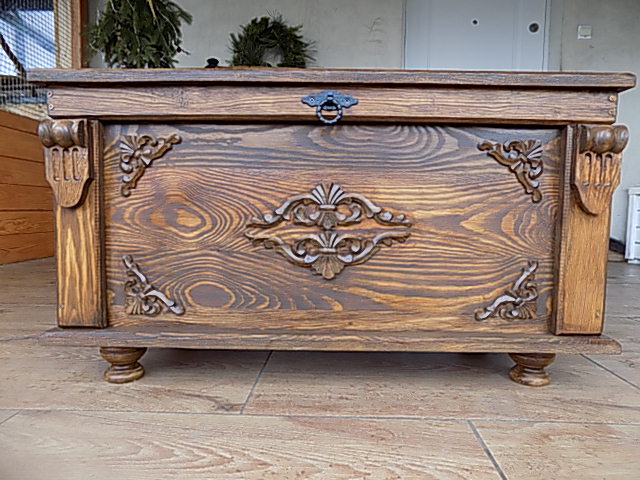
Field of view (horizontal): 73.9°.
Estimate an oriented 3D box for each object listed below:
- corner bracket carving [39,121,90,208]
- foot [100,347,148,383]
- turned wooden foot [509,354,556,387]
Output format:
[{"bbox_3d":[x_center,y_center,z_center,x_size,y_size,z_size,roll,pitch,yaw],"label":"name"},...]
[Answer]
[{"bbox_3d":[-0.385,-0.115,0.647,0.069,0.133,0.034,1,5,0],"label":"corner bracket carving"},{"bbox_3d":[-0.327,0.194,0.709,0.073,0.063,0.073,1,5,0],"label":"foot"},{"bbox_3d":[0.351,0.202,0.703,0.073,0.063,0.073,1,5,0],"label":"turned wooden foot"}]

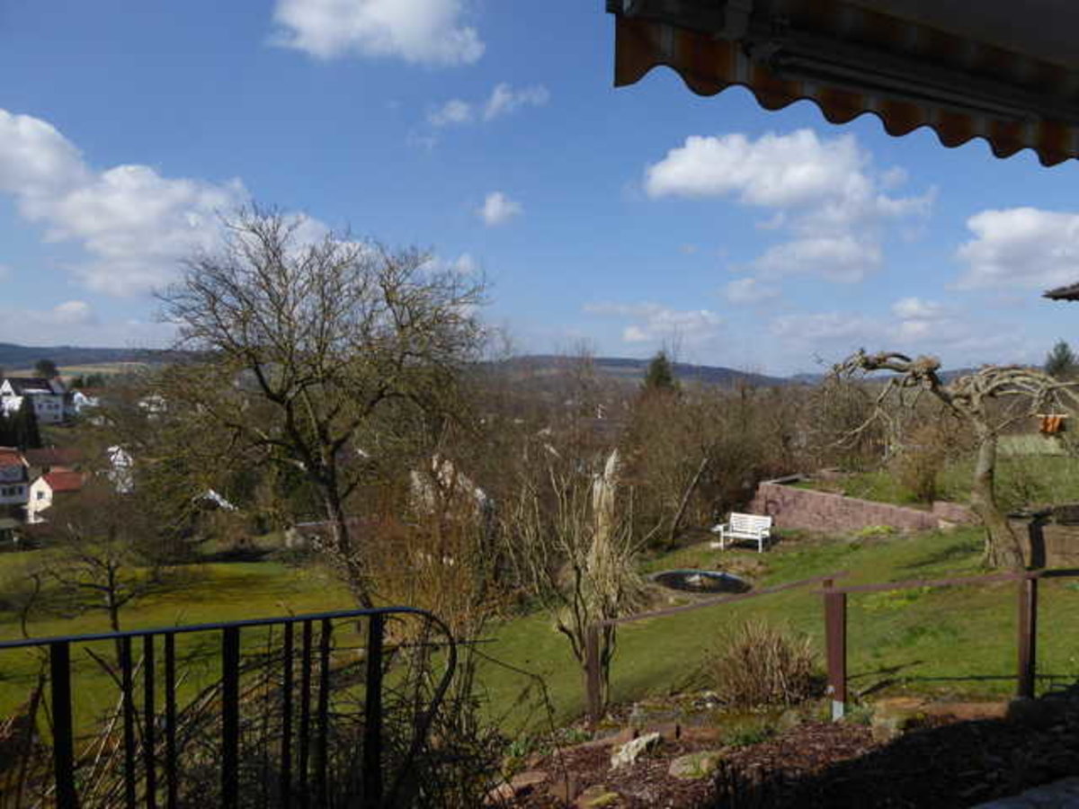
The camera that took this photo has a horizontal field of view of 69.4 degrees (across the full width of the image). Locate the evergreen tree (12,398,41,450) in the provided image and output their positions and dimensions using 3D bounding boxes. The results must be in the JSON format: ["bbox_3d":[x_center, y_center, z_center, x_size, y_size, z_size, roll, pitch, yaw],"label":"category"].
[{"bbox_3d":[-78.989,3.115,120.000,4.600,8.600,4.600,0,2,0],"label":"evergreen tree"}]

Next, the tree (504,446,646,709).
[{"bbox_3d":[0.350,1.666,7.500,1.400,2.500,1.300,0,2,0],"label":"tree"}]

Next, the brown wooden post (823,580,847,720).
[{"bbox_3d":[1.898,1.572,5.000,0.110,0.900,0.100,0,2,15],"label":"brown wooden post"}]

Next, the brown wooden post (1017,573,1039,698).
[{"bbox_3d":[3.505,1.664,5.600,0.090,0.890,0.090,1,2,25],"label":"brown wooden post"}]

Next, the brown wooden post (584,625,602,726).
[{"bbox_3d":[0.482,2.400,6.900,0.100,0.900,0.100,1,2,25],"label":"brown wooden post"}]

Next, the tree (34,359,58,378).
[{"bbox_3d":[-113.915,-6.750,180.000,5.400,7.800,5.400,0,2,0],"label":"tree"}]

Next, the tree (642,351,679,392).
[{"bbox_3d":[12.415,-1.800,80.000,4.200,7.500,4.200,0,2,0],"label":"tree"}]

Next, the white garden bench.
[{"bbox_3d":[5.374,3.391,20.700,1.150,0.890,0.600,1,2,40],"label":"white garden bench"}]

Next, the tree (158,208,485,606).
[{"bbox_3d":[-4.197,0.216,15.000,6.200,8.100,5.800,0,2,0],"label":"tree"}]

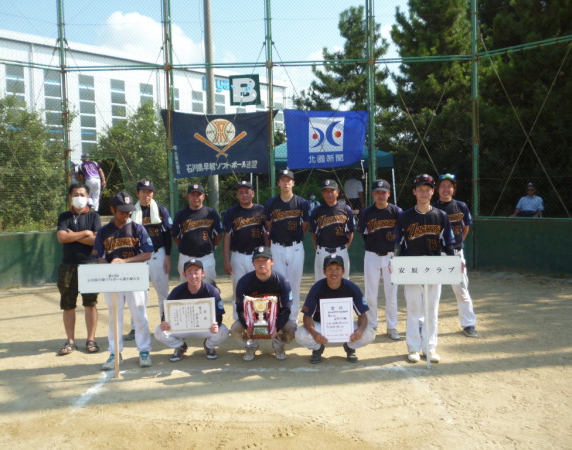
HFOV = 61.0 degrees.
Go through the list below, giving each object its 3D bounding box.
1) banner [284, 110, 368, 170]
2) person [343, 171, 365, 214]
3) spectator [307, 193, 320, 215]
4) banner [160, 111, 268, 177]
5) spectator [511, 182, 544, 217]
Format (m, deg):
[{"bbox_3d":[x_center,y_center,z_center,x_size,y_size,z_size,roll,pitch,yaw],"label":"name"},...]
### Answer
[{"bbox_3d":[0.794,-1.687,9.520,1.620,1.150,0.080,-1,3,1],"label":"banner"},{"bbox_3d":[1.730,-0.509,12.245,0.540,1.700,0.360,-1,3,3],"label":"person"},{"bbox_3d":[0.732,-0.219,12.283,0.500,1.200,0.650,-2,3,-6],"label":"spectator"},{"bbox_3d":[-1.344,-1.589,9.520,2.200,1.280,0.080,-1,3,1],"label":"banner"},{"bbox_3d":[4.562,-0.189,9.173,0.620,1.250,0.750,1,4,37],"label":"spectator"}]

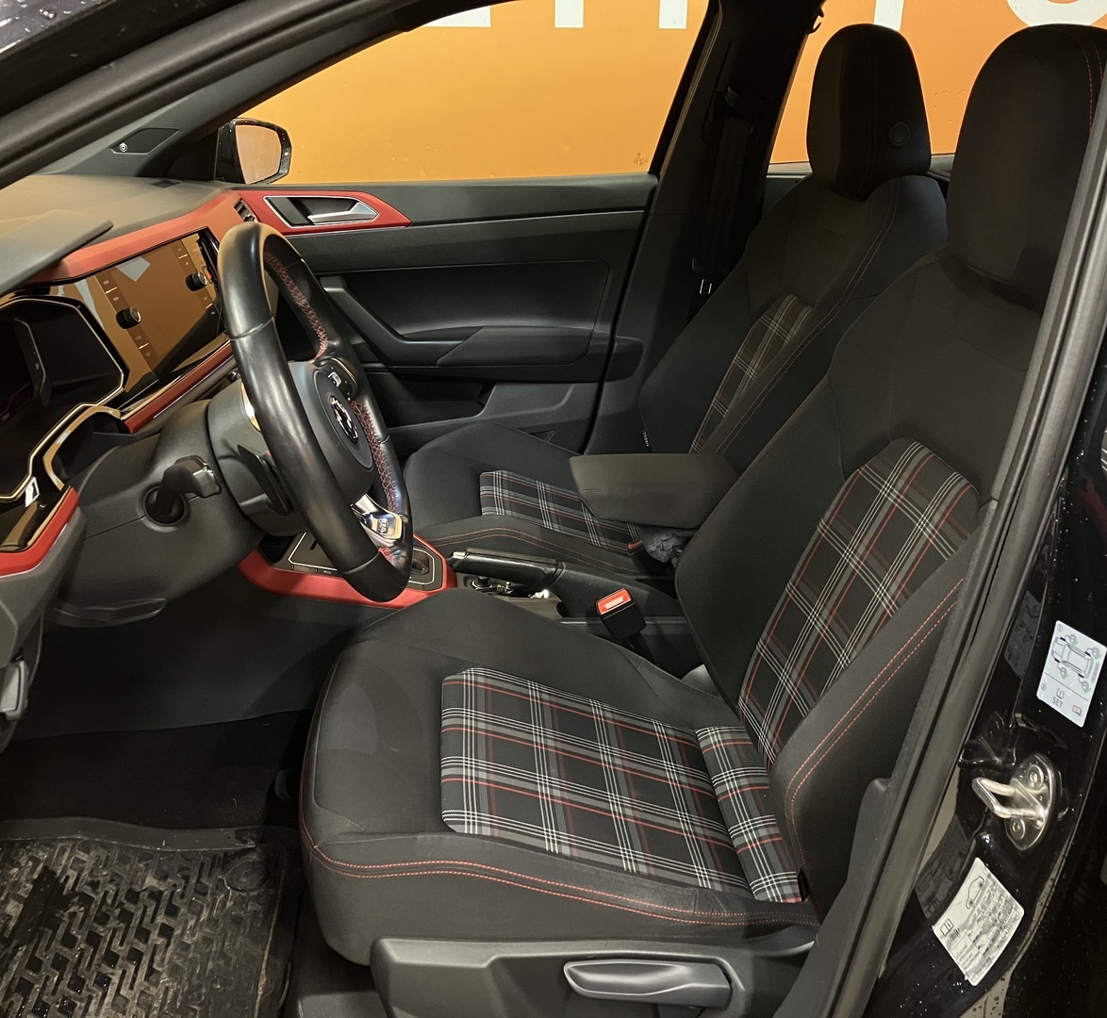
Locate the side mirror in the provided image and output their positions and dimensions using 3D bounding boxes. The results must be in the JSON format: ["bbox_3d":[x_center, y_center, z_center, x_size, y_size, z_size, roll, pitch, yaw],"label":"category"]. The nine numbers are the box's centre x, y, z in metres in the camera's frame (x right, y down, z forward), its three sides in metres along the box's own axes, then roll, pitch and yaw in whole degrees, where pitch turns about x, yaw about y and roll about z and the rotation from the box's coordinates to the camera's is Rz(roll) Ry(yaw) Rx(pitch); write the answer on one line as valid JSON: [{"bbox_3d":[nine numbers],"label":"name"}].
[{"bbox_3d":[-0.571,-0.681,2.088,0.100,0.135,0.195,4,24,10],"label":"side mirror"}]

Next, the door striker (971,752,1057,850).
[{"bbox_3d":[0.309,0.202,0.751,0.040,0.078,0.044,-5,24,-11],"label":"door striker"}]

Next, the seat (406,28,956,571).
[{"bbox_3d":[0.143,-0.244,1.767,0.830,0.985,0.530,-2,23,-4],"label":"seat"}]

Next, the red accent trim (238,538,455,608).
[{"bbox_3d":[-0.278,0.050,1.483,0.295,0.110,0.205,-2,23,-4],"label":"red accent trim"}]

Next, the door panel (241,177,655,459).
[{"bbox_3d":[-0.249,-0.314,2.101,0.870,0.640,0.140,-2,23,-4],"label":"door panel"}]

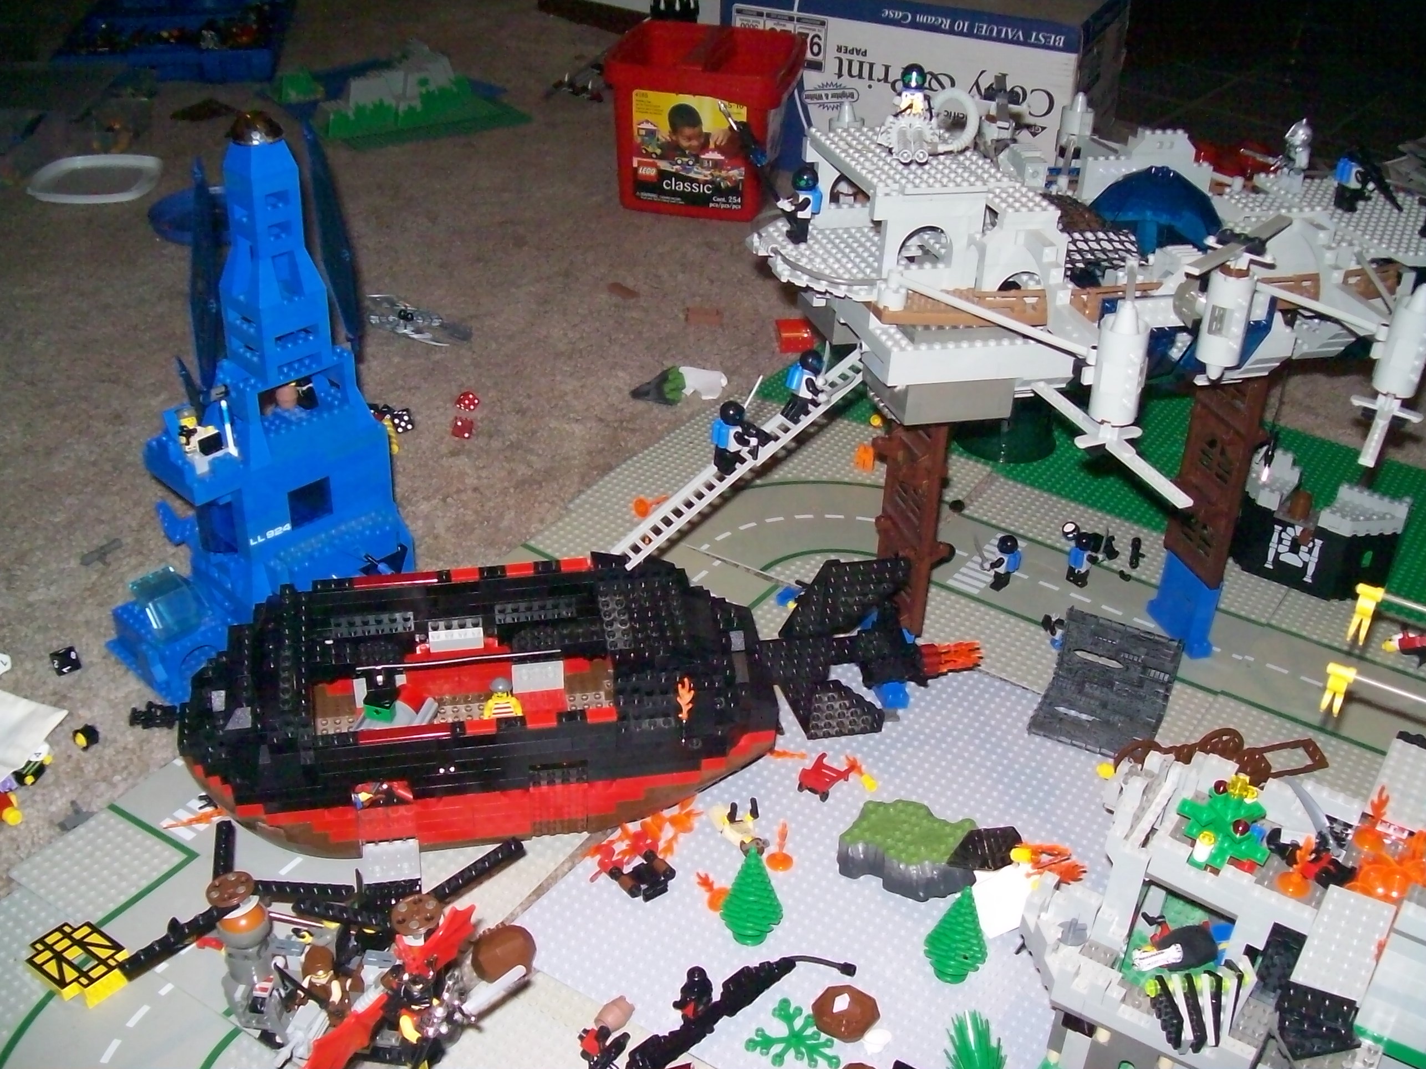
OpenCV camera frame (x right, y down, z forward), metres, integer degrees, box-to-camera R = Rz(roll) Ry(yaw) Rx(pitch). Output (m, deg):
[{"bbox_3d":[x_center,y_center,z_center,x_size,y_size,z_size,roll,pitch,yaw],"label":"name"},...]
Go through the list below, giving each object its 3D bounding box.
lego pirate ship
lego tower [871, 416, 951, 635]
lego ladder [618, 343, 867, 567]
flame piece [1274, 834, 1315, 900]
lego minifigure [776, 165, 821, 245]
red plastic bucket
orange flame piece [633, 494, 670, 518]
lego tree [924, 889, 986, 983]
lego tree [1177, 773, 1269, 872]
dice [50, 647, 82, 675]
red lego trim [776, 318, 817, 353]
[{"bbox_3d":[-0.066,0.083,0.859,0.474,0.162,0.134,-3,41,-12],"label":"lego pirate ship"},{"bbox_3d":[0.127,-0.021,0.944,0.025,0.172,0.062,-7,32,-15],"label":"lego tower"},{"bbox_3d":[0.018,-0.044,0.878,0.191,0.008,0.021,-40,42,-6],"label":"lego ladder"},{"bbox_3d":[0.278,0.157,0.707,0.017,0.034,0.017,1,31,-1],"label":"flame piece"},{"bbox_3d":[0.050,-0.190,0.850,0.024,0.043,0.025,-7,32,-15],"label":"lego minifigure"},{"bbox_3d":[-0.008,-0.514,1.857,0.210,0.182,0.215,8,31,10],"label":"red plastic bucket"},{"bbox_3d":[-0.048,-0.023,1.170,0.030,0.017,0.017,-18,36,-40],"label":"orange flame piece"},{"bbox_3d":[0.128,0.208,0.785,0.034,0.062,0.034,1,31,-1],"label":"lego tree"},{"bbox_3d":[0.251,0.140,0.721,0.045,0.056,0.045,21,36,29],"label":"lego tree"},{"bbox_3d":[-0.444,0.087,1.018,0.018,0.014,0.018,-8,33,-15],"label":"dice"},{"bbox_3d":[0.081,-0.194,1.450,0.034,0.026,0.022,1,31,0],"label":"red lego trim"}]

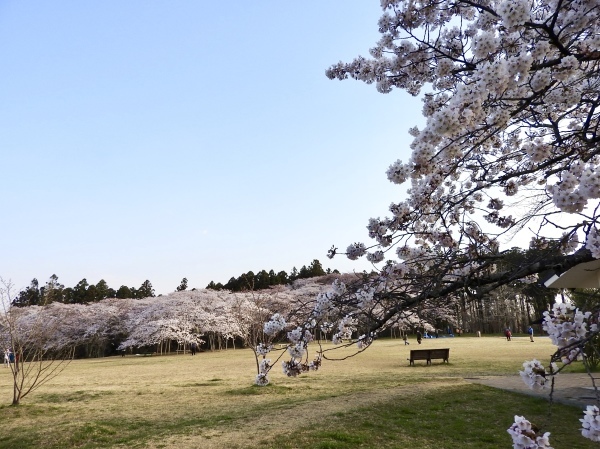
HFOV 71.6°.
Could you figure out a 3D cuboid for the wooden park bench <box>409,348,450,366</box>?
[{"bbox_3d":[6.393,6.578,20.600,1.910,0.730,0.600,-1,-15,-4],"label":"wooden park bench"}]

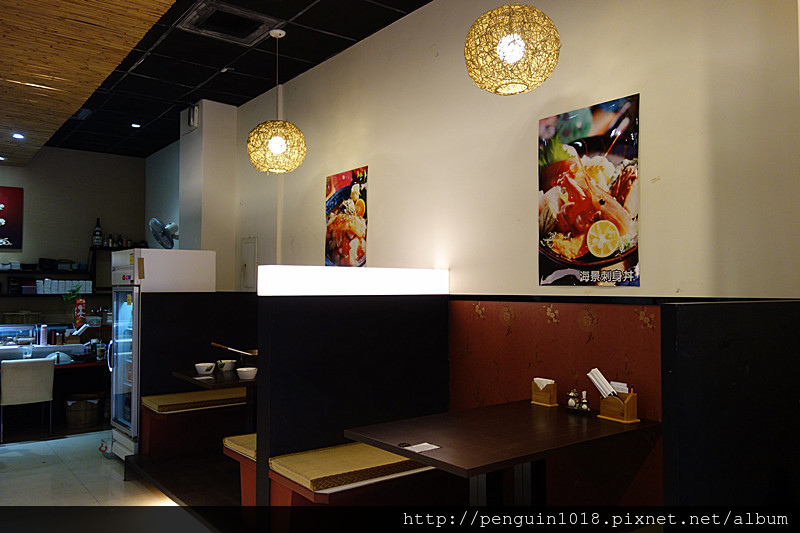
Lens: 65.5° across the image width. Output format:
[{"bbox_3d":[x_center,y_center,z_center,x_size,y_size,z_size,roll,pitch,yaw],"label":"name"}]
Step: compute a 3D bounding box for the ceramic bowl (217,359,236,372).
[{"bbox_3d":[-1.238,0.717,4.467,0.143,0.063,0.143,0,-2,0],"label":"ceramic bowl"}]

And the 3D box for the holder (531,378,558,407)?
[{"bbox_3d":[0.747,0.650,3.216,0.072,0.126,0.126,2,-3,-38],"label":"holder"}]

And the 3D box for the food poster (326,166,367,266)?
[{"bbox_3d":[-0.420,-0.288,4.799,0.020,0.890,0.580,2,-3,-38],"label":"food poster"}]

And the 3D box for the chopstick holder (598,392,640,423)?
[{"bbox_3d":[1.002,0.637,2.860,0.096,0.128,0.172,1,-2,-32],"label":"chopstick holder"}]

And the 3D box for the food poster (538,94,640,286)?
[{"bbox_3d":[0.925,-0.349,3.103,0.020,0.893,0.585,2,-3,-38],"label":"food poster"}]

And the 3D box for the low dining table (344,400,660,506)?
[{"bbox_3d":[0.458,1.045,2.689,1.180,0.702,0.735,2,-3,-38],"label":"low dining table"}]

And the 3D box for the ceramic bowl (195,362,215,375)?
[{"bbox_3d":[-1.344,0.710,4.301,0.143,0.063,0.143,0,-2,0],"label":"ceramic bowl"}]

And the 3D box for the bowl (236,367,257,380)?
[{"bbox_3d":[-0.998,0.703,4.073,0.143,0.063,0.143,0,-2,0],"label":"bowl"}]

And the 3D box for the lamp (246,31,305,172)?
[{"bbox_3d":[-0.894,-1.201,4.542,0.425,1.031,0.425,0,-2,0],"label":"lamp"}]

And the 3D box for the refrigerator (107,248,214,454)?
[{"bbox_3d":[-2.094,0.758,5.460,0.690,1.780,0.700,2,-3,-38],"label":"refrigerator"}]

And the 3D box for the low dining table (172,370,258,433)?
[{"bbox_3d":[-0.919,1.102,4.434,1.170,0.708,0.730,2,-3,-38],"label":"low dining table"}]

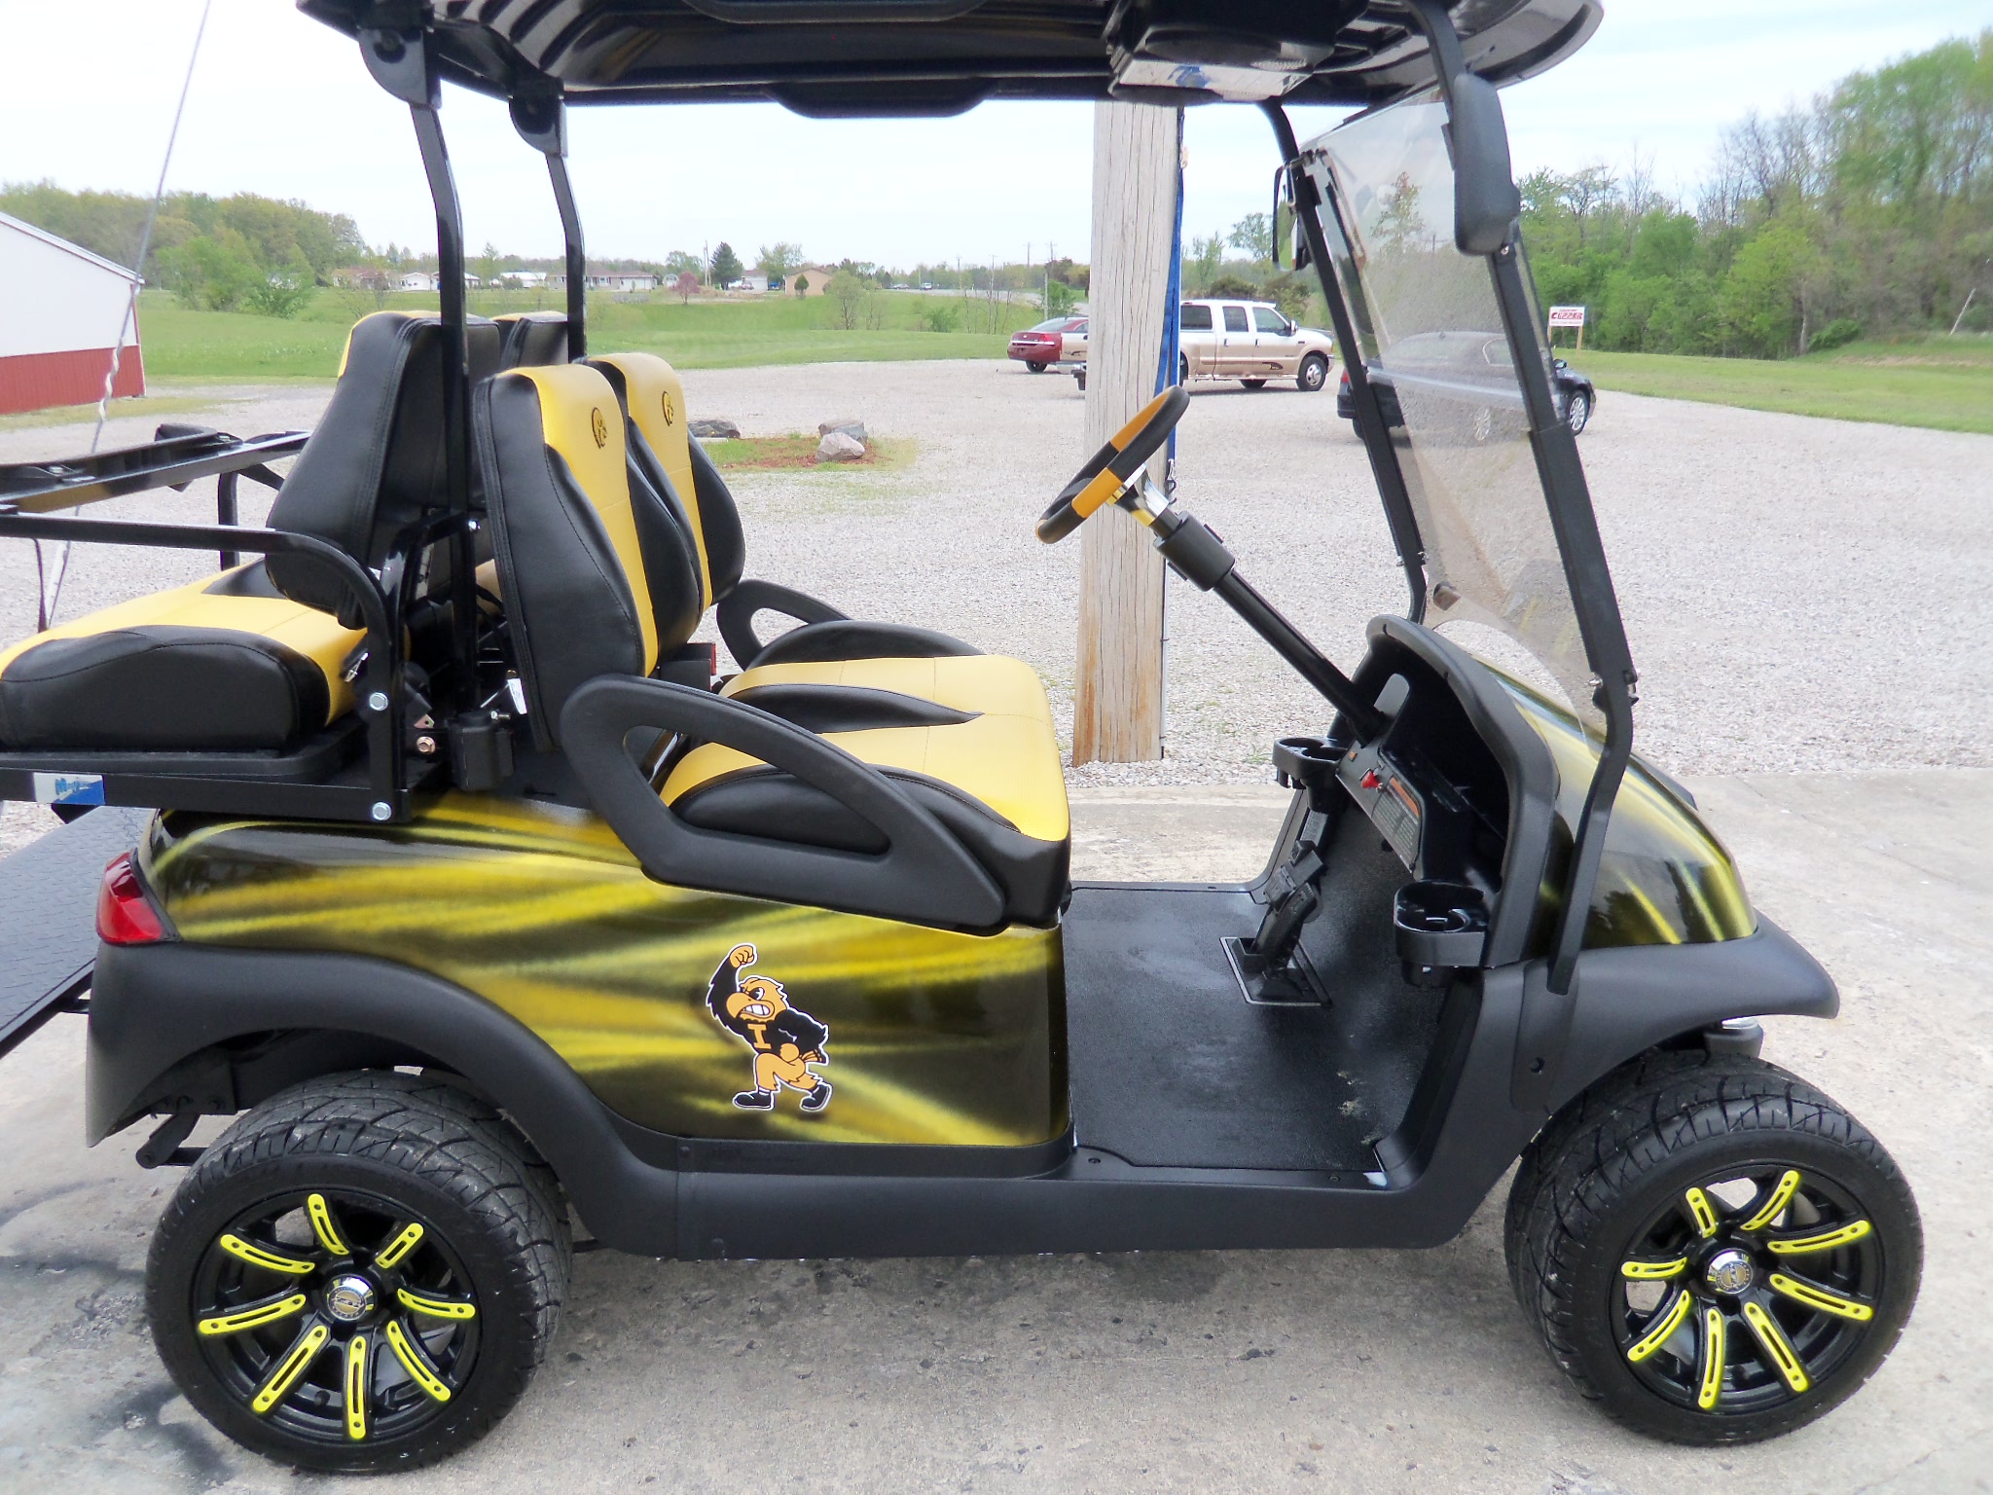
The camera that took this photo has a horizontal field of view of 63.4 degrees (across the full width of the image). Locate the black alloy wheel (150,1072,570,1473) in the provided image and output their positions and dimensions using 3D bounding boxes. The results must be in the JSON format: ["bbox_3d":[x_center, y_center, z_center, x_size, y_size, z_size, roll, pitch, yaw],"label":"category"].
[{"bbox_3d":[-0.765,0.637,1.967,0.460,0.460,0.220,0,15,0],"label":"black alloy wheel"}]

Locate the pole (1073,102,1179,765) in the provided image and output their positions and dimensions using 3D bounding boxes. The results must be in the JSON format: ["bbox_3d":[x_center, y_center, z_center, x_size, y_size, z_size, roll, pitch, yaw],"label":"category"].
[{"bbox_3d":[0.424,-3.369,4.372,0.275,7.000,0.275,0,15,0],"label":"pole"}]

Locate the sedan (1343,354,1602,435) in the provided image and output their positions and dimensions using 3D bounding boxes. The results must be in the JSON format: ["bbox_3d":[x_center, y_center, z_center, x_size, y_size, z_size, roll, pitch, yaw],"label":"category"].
[{"bbox_3d":[6.605,-5.033,22.299,1.830,1.450,4.780,14,20,43],"label":"sedan"}]

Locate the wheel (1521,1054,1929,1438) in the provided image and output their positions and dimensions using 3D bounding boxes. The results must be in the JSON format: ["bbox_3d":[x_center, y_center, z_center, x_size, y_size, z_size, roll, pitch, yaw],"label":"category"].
[{"bbox_3d":[0.888,0.625,2.018,0.460,0.460,0.220,-1,15,-4],"label":"wheel"}]

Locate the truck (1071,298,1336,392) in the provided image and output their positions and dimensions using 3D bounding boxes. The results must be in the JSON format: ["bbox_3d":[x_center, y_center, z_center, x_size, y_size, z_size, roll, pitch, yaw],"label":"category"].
[{"bbox_3d":[4.408,-8.581,34.448,6.550,1.970,2.150,-11,18,-35],"label":"truck"}]

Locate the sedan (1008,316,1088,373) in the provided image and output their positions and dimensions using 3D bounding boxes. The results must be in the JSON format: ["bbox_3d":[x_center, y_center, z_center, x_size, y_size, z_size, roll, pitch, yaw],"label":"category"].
[{"bbox_3d":[2.710,-11.325,45.411,5.050,1.490,1.850,-12,19,-38],"label":"sedan"}]

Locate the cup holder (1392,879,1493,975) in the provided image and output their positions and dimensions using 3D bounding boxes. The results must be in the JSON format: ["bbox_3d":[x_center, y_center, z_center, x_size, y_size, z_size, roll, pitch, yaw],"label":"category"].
[{"bbox_3d":[0.535,0.219,1.941,0.105,0.077,0.135,0,15,0],"label":"cup holder"}]

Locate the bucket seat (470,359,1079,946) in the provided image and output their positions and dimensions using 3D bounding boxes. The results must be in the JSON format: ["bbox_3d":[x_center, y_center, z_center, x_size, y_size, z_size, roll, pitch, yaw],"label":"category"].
[{"bbox_3d":[-0.247,-0.152,1.977,0.655,0.605,0.565,0,15,0],"label":"bucket seat"}]

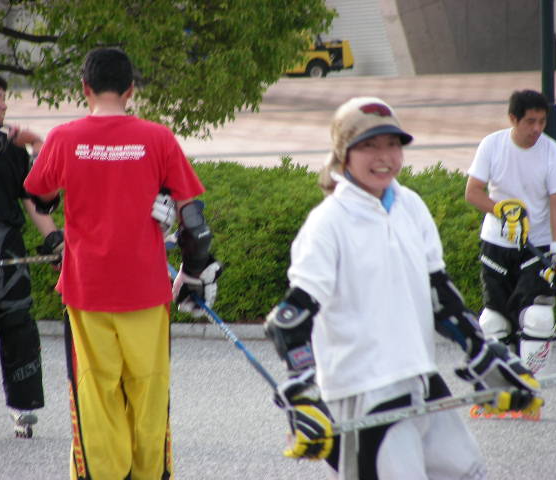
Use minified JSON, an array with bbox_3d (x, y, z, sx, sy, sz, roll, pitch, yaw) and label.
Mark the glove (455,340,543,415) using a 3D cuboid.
[{"bbox_3d":[0.605,0.379,19.200,0.270,0.150,0.160,34,41,6],"label":"glove"}]

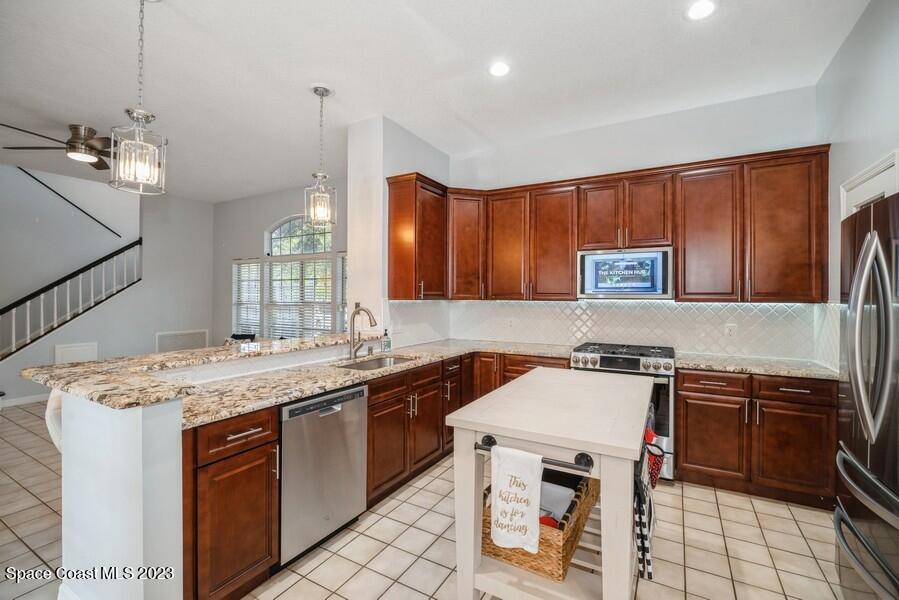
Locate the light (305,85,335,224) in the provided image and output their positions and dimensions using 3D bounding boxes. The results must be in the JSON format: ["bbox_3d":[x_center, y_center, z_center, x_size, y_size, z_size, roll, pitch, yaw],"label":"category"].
[{"bbox_3d":[-1.024,-1.130,2.991,0.245,1.082,0.245,0,0,30],"label":"light"}]

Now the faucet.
[{"bbox_3d":[-0.649,0.265,2.936,0.265,0.420,0.140,0,0,30],"label":"faucet"}]

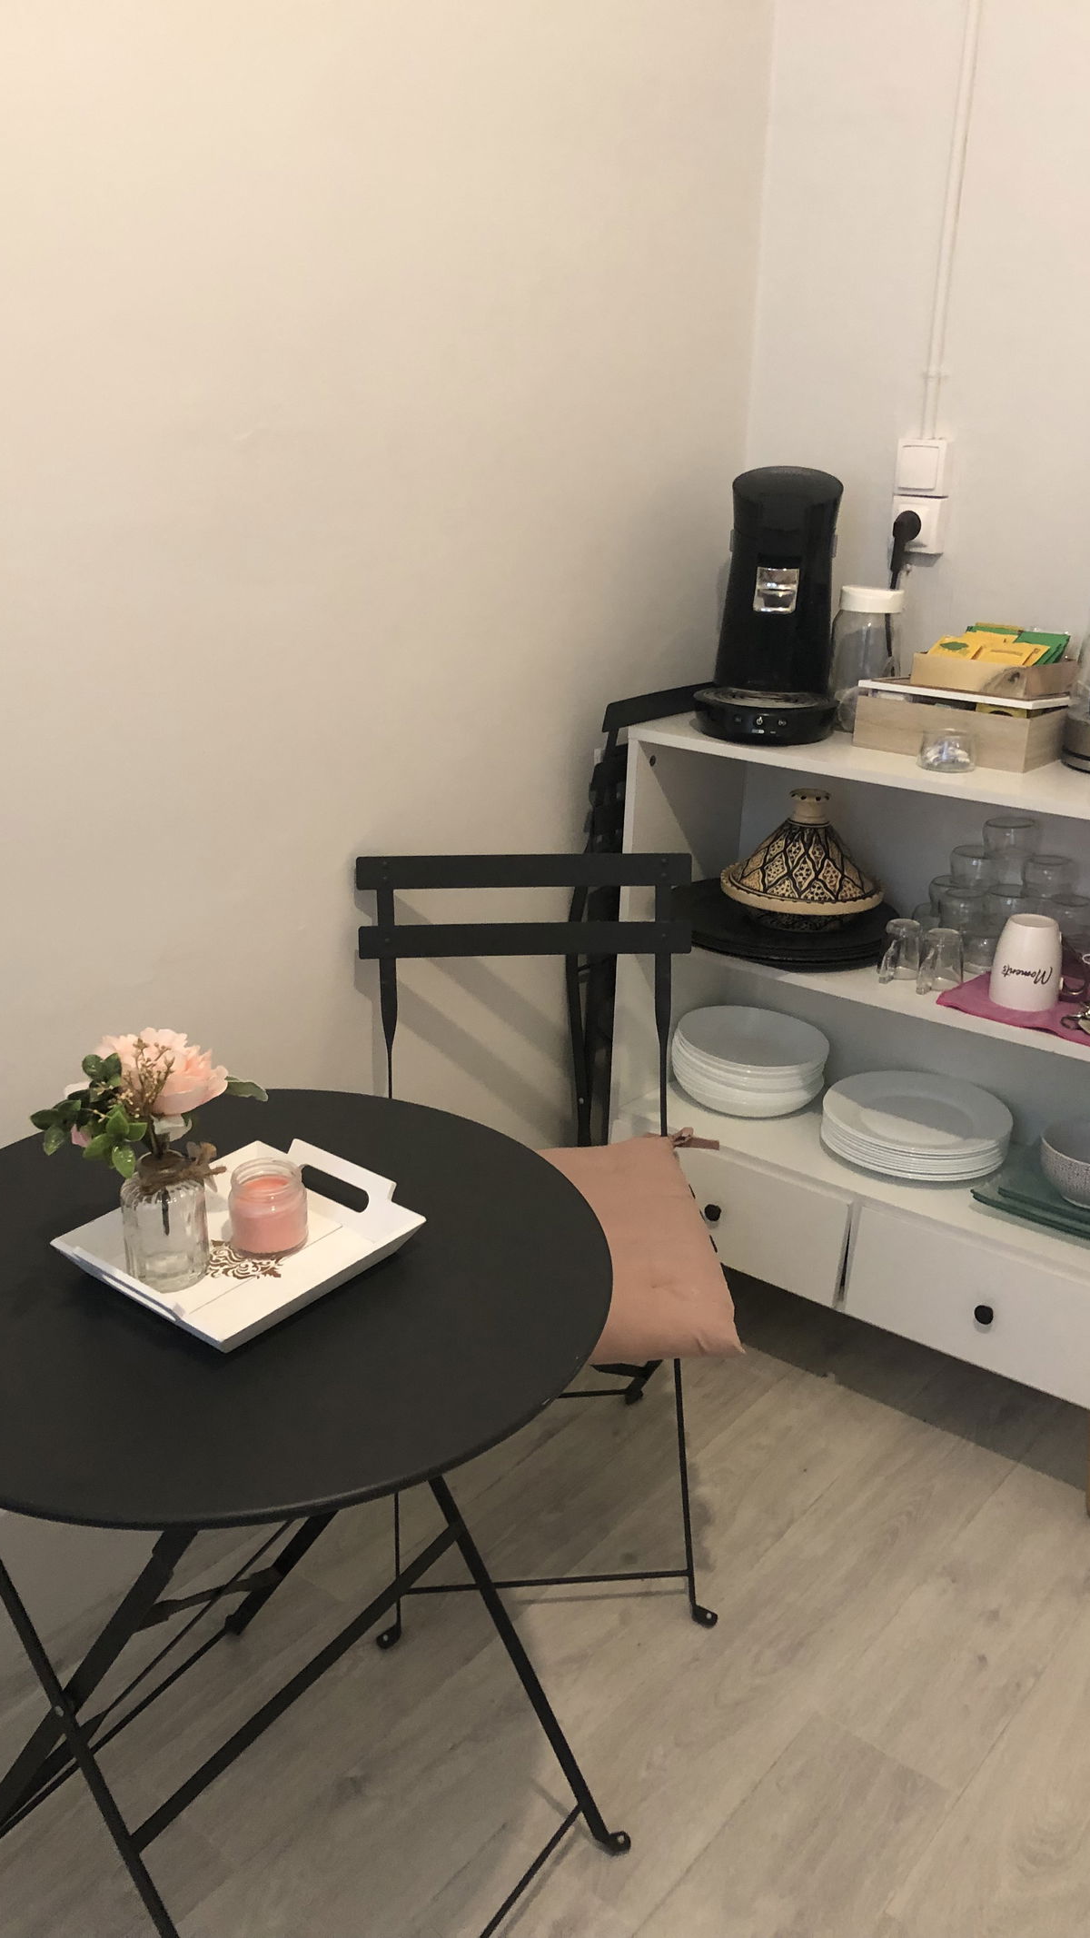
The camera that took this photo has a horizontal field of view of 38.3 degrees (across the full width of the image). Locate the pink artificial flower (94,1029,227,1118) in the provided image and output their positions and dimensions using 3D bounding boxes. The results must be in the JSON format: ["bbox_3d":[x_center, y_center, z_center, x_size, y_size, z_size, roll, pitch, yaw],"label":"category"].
[{"bbox_3d":[-0.287,0.078,1.172,0.100,0.065,0.091,-4,21,-14],"label":"pink artificial flower"}]

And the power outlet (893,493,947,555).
[{"bbox_3d":[0.541,-0.642,2.262,0.074,0.076,0.030,16,25,35],"label":"power outlet"}]

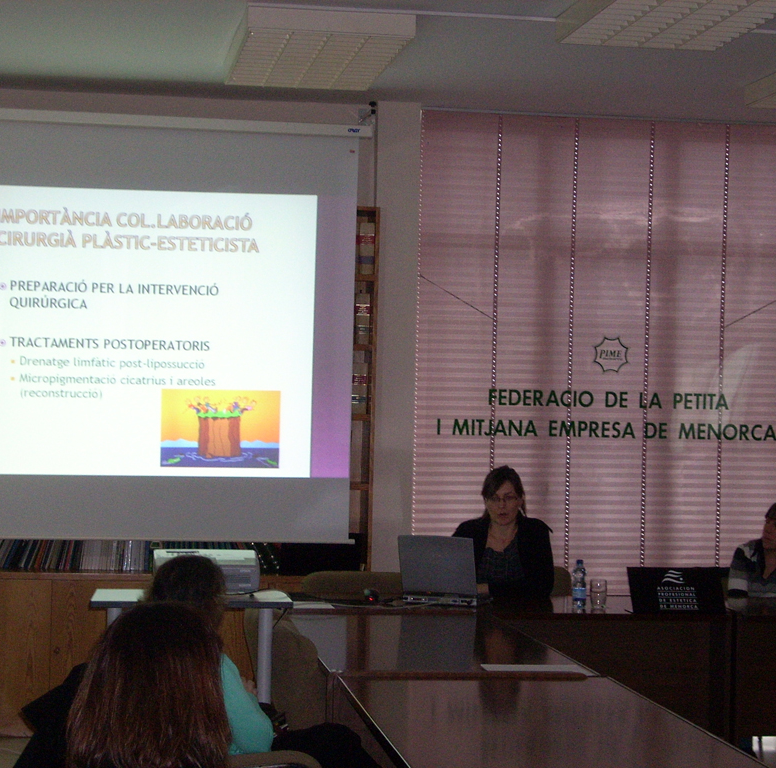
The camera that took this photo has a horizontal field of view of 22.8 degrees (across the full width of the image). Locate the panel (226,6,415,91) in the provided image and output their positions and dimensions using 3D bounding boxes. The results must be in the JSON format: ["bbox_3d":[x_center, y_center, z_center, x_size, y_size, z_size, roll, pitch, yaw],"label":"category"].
[{"bbox_3d":[-0.302,-1.349,7.824,0.629,0.080,1.286,1,-1,-9],"label":"panel"}]

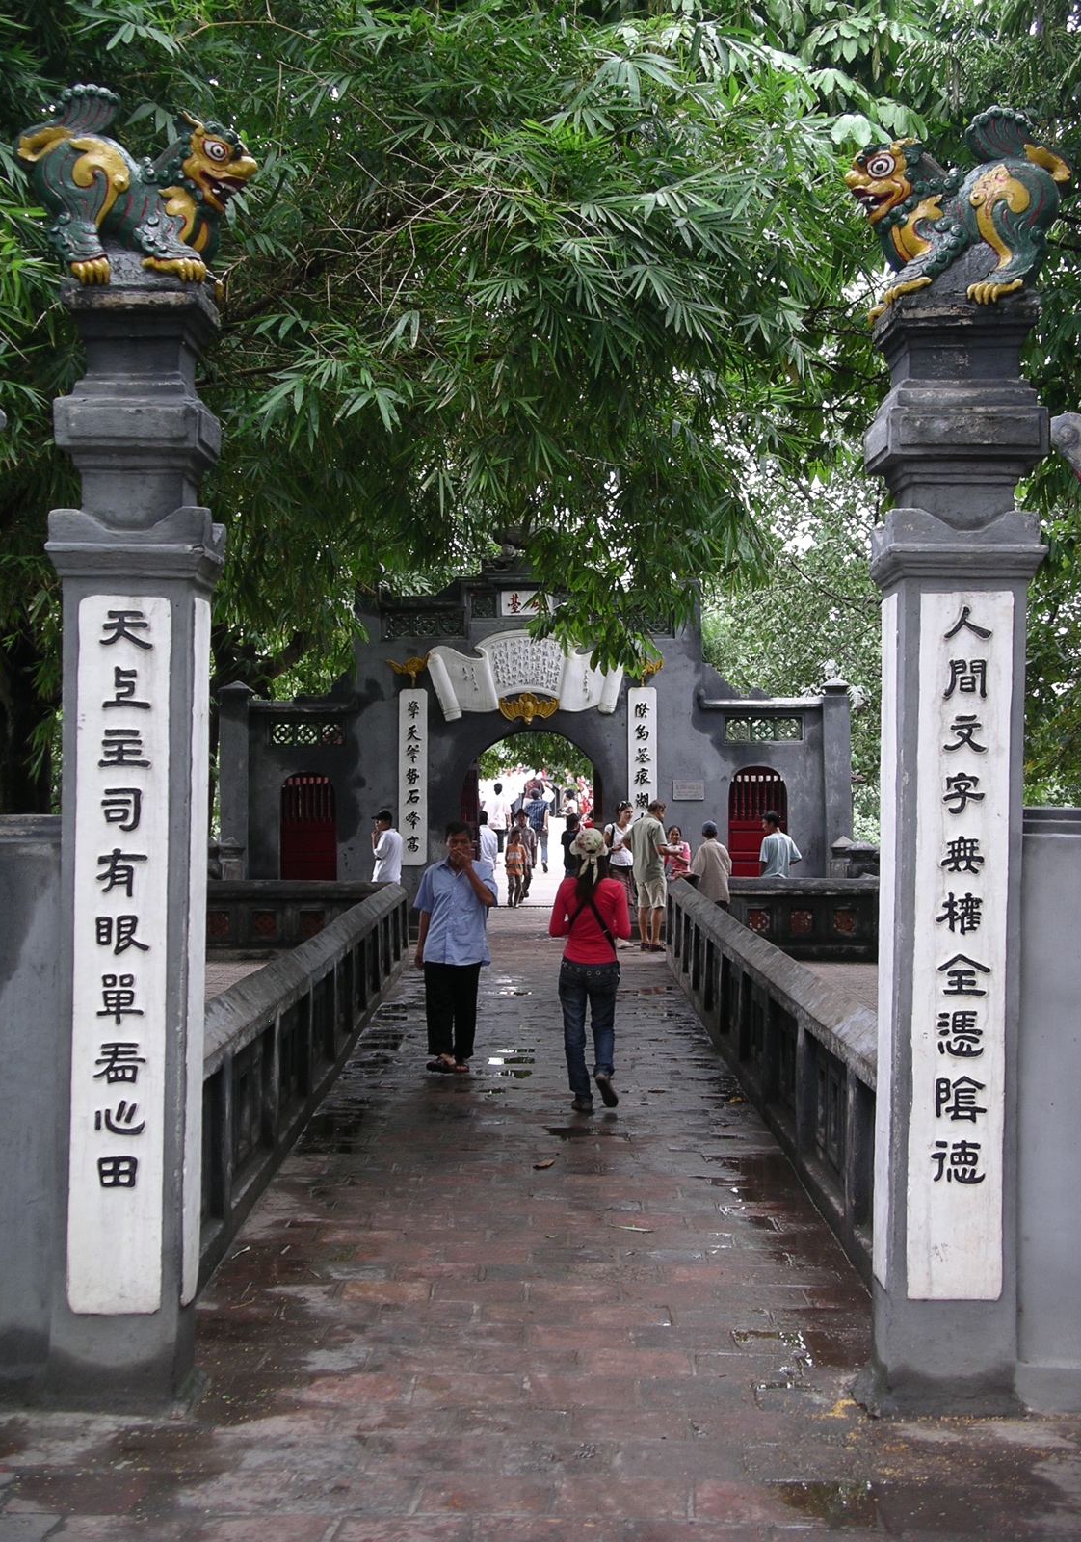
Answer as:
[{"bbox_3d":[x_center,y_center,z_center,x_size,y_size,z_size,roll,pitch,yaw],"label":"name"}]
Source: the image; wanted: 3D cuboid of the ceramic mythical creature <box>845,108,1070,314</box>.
[{"bbox_3d":[1.411,-1.895,7.820,0.770,0.710,0.400,0,0,-3],"label":"ceramic mythical creature"}]

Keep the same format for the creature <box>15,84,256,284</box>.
[{"bbox_3d":[-1.366,-1.965,7.820,0.810,0.730,0.400,0,0,3],"label":"creature"}]

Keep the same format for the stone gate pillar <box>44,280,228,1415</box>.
[{"bbox_3d":[-1.373,0.245,7.830,0.530,3.720,0.530,1,0,0],"label":"stone gate pillar"}]

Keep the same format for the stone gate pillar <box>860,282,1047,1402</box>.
[{"bbox_3d":[1.383,0.270,7.830,0.530,3.700,0.530,1,0,0],"label":"stone gate pillar"}]

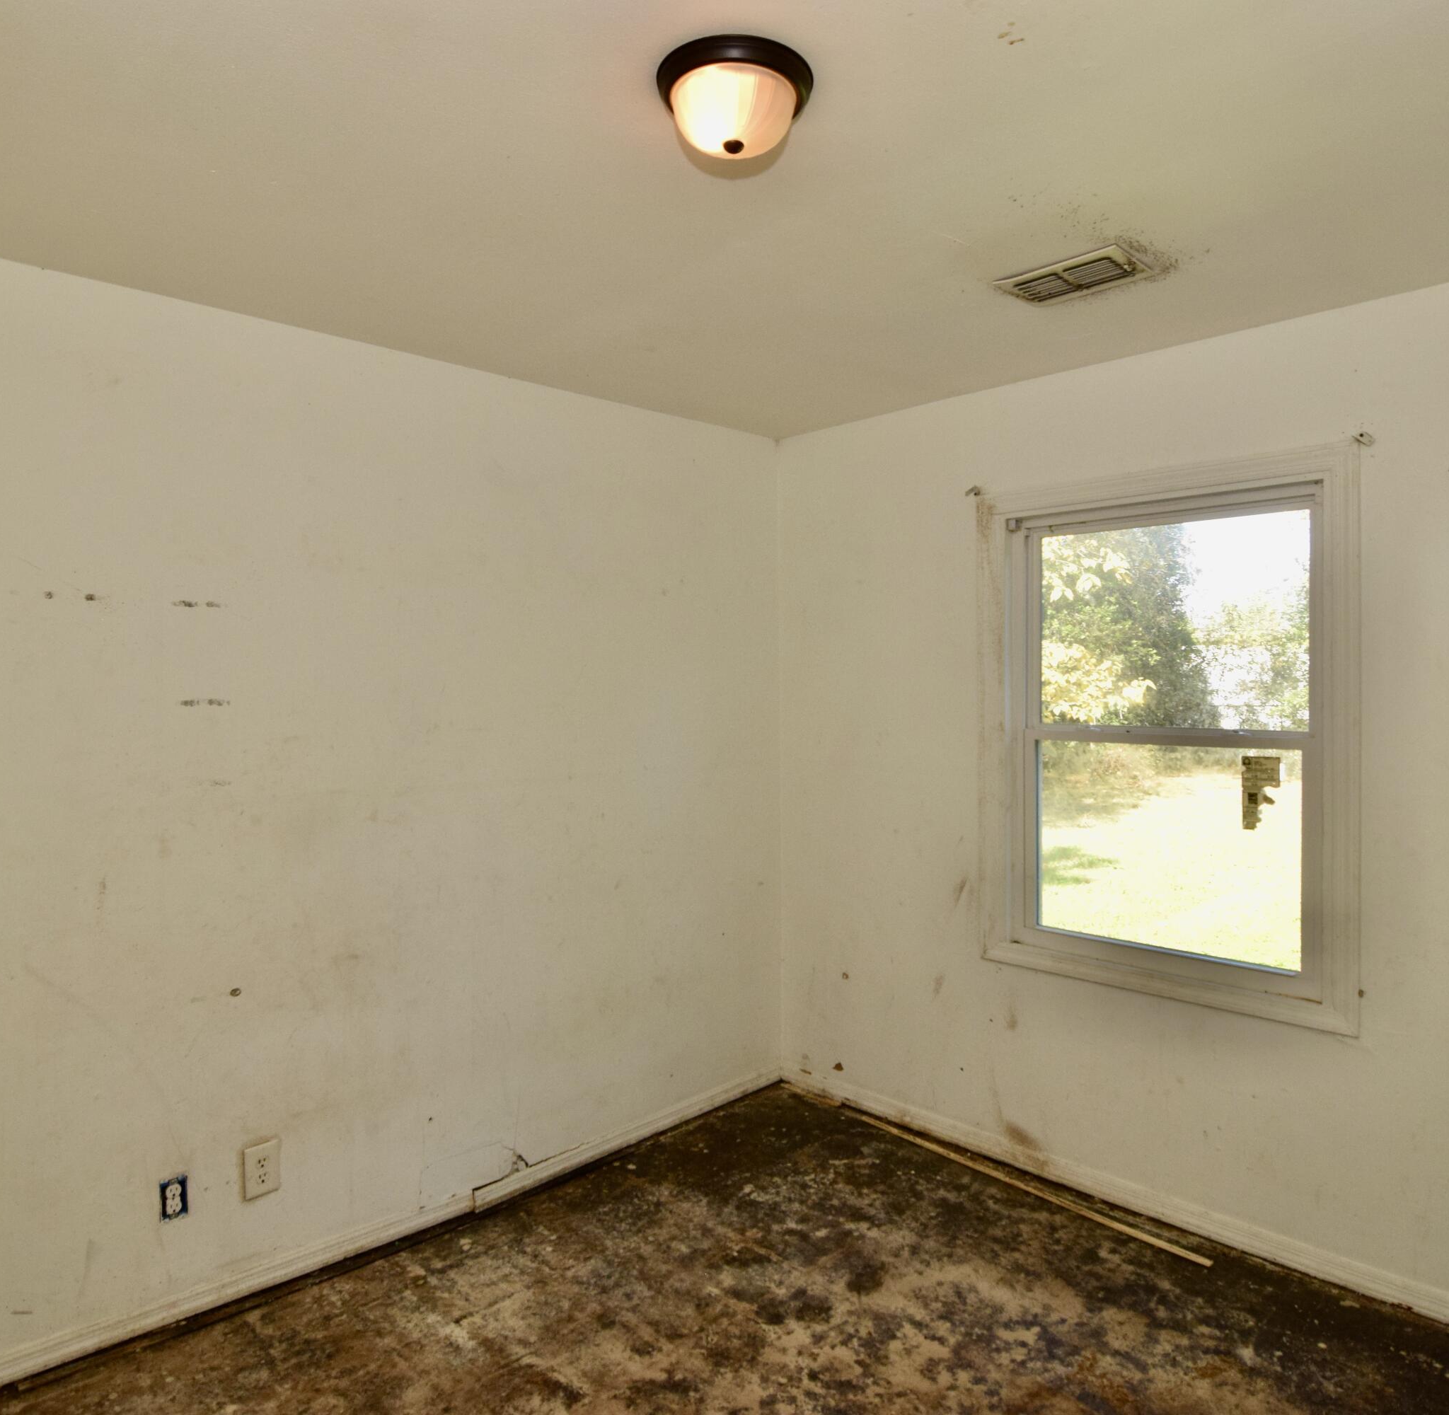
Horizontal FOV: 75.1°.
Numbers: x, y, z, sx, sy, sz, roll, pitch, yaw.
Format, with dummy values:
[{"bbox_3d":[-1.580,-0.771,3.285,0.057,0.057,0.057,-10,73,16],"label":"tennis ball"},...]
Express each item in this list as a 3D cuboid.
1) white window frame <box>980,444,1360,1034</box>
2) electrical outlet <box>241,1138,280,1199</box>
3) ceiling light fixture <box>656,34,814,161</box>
[{"bbox_3d":[1.207,0.075,2.681,1.000,1.465,0.090,1,2,42],"label":"white window frame"},{"bbox_3d":[-1.158,1.163,2.368,0.081,0.125,0.012,-1,2,-41],"label":"electrical outlet"},{"bbox_3d":[0.015,-0.893,1.447,0.240,0.107,0.240,0,1,0],"label":"ceiling light fixture"}]

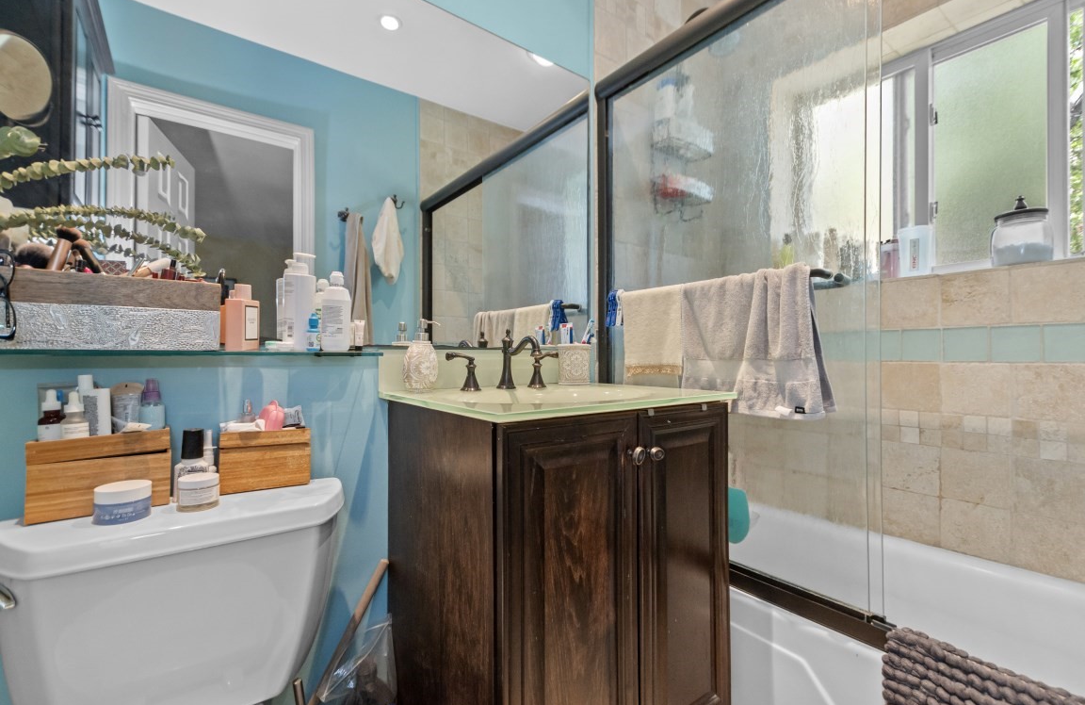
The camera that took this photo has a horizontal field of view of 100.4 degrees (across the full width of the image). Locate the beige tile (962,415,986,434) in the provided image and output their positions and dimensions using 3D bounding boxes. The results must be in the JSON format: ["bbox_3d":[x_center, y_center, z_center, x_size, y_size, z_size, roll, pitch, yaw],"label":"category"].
[{"bbox_3d":[1.296,0.215,1.353,0.012,0.050,0.049,0,0,-38],"label":"beige tile"}]

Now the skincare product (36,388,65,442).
[{"bbox_3d":[-0.854,0.116,0.787,0.033,0.102,0.033,0,0,-43],"label":"skincare product"}]

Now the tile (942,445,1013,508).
[{"bbox_3d":[1.293,0.373,1.350,0.012,0.154,0.153,0,-1,-37],"label":"tile"}]

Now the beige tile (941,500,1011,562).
[{"bbox_3d":[1.297,0.530,1.352,0.012,0.151,0.151,0,0,-38],"label":"beige tile"}]

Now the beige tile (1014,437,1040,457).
[{"bbox_3d":[1.355,0.268,1.268,0.012,0.051,0.049,0,-1,-37],"label":"beige tile"}]

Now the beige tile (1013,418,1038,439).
[{"bbox_3d":[1.368,0.216,1.280,0.010,0.051,0.049,0,-1,-40],"label":"beige tile"}]

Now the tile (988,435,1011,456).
[{"bbox_3d":[1.324,0.268,1.310,0.012,0.051,0.049,0,-1,-37],"label":"tile"}]

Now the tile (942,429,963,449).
[{"bbox_3d":[1.264,0.268,1.393,0.012,0.050,0.049,0,0,-38],"label":"tile"}]

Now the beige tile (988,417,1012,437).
[{"bbox_3d":[1.327,0.214,1.312,0.012,0.050,0.049,0,0,-38],"label":"beige tile"}]

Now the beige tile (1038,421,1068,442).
[{"bbox_3d":[1.401,0.216,1.241,0.010,0.051,0.049,0,-1,-40],"label":"beige tile"}]

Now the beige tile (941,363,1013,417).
[{"bbox_3d":[1.292,0.110,1.352,0.012,0.156,0.153,0,-1,-37],"label":"beige tile"}]

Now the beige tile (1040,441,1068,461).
[{"bbox_3d":[1.401,0.269,1.240,0.010,0.051,0.049,0,-1,-40],"label":"beige tile"}]

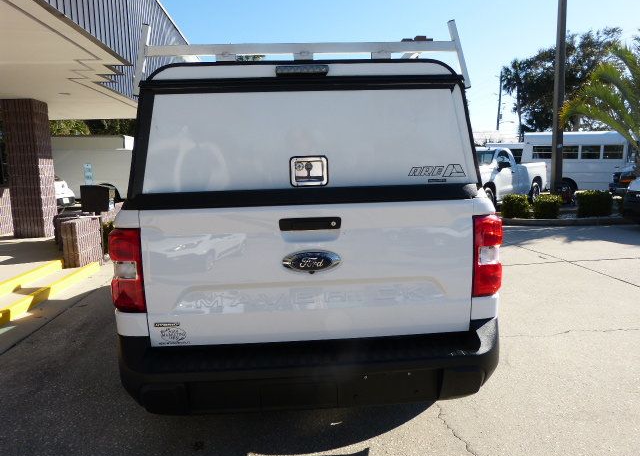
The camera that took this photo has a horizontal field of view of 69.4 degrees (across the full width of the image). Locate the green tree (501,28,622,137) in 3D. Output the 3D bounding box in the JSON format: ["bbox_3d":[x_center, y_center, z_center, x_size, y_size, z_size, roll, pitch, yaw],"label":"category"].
[{"bbox_3d":[17.646,-8.858,34.212,8.800,11.000,8.000,-1,7,0],"label":"green tree"}]

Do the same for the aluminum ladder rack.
[{"bbox_3d":[-0.101,-0.853,2.614,1.590,0.340,1.000,-2,7,-4],"label":"aluminum ladder rack"}]

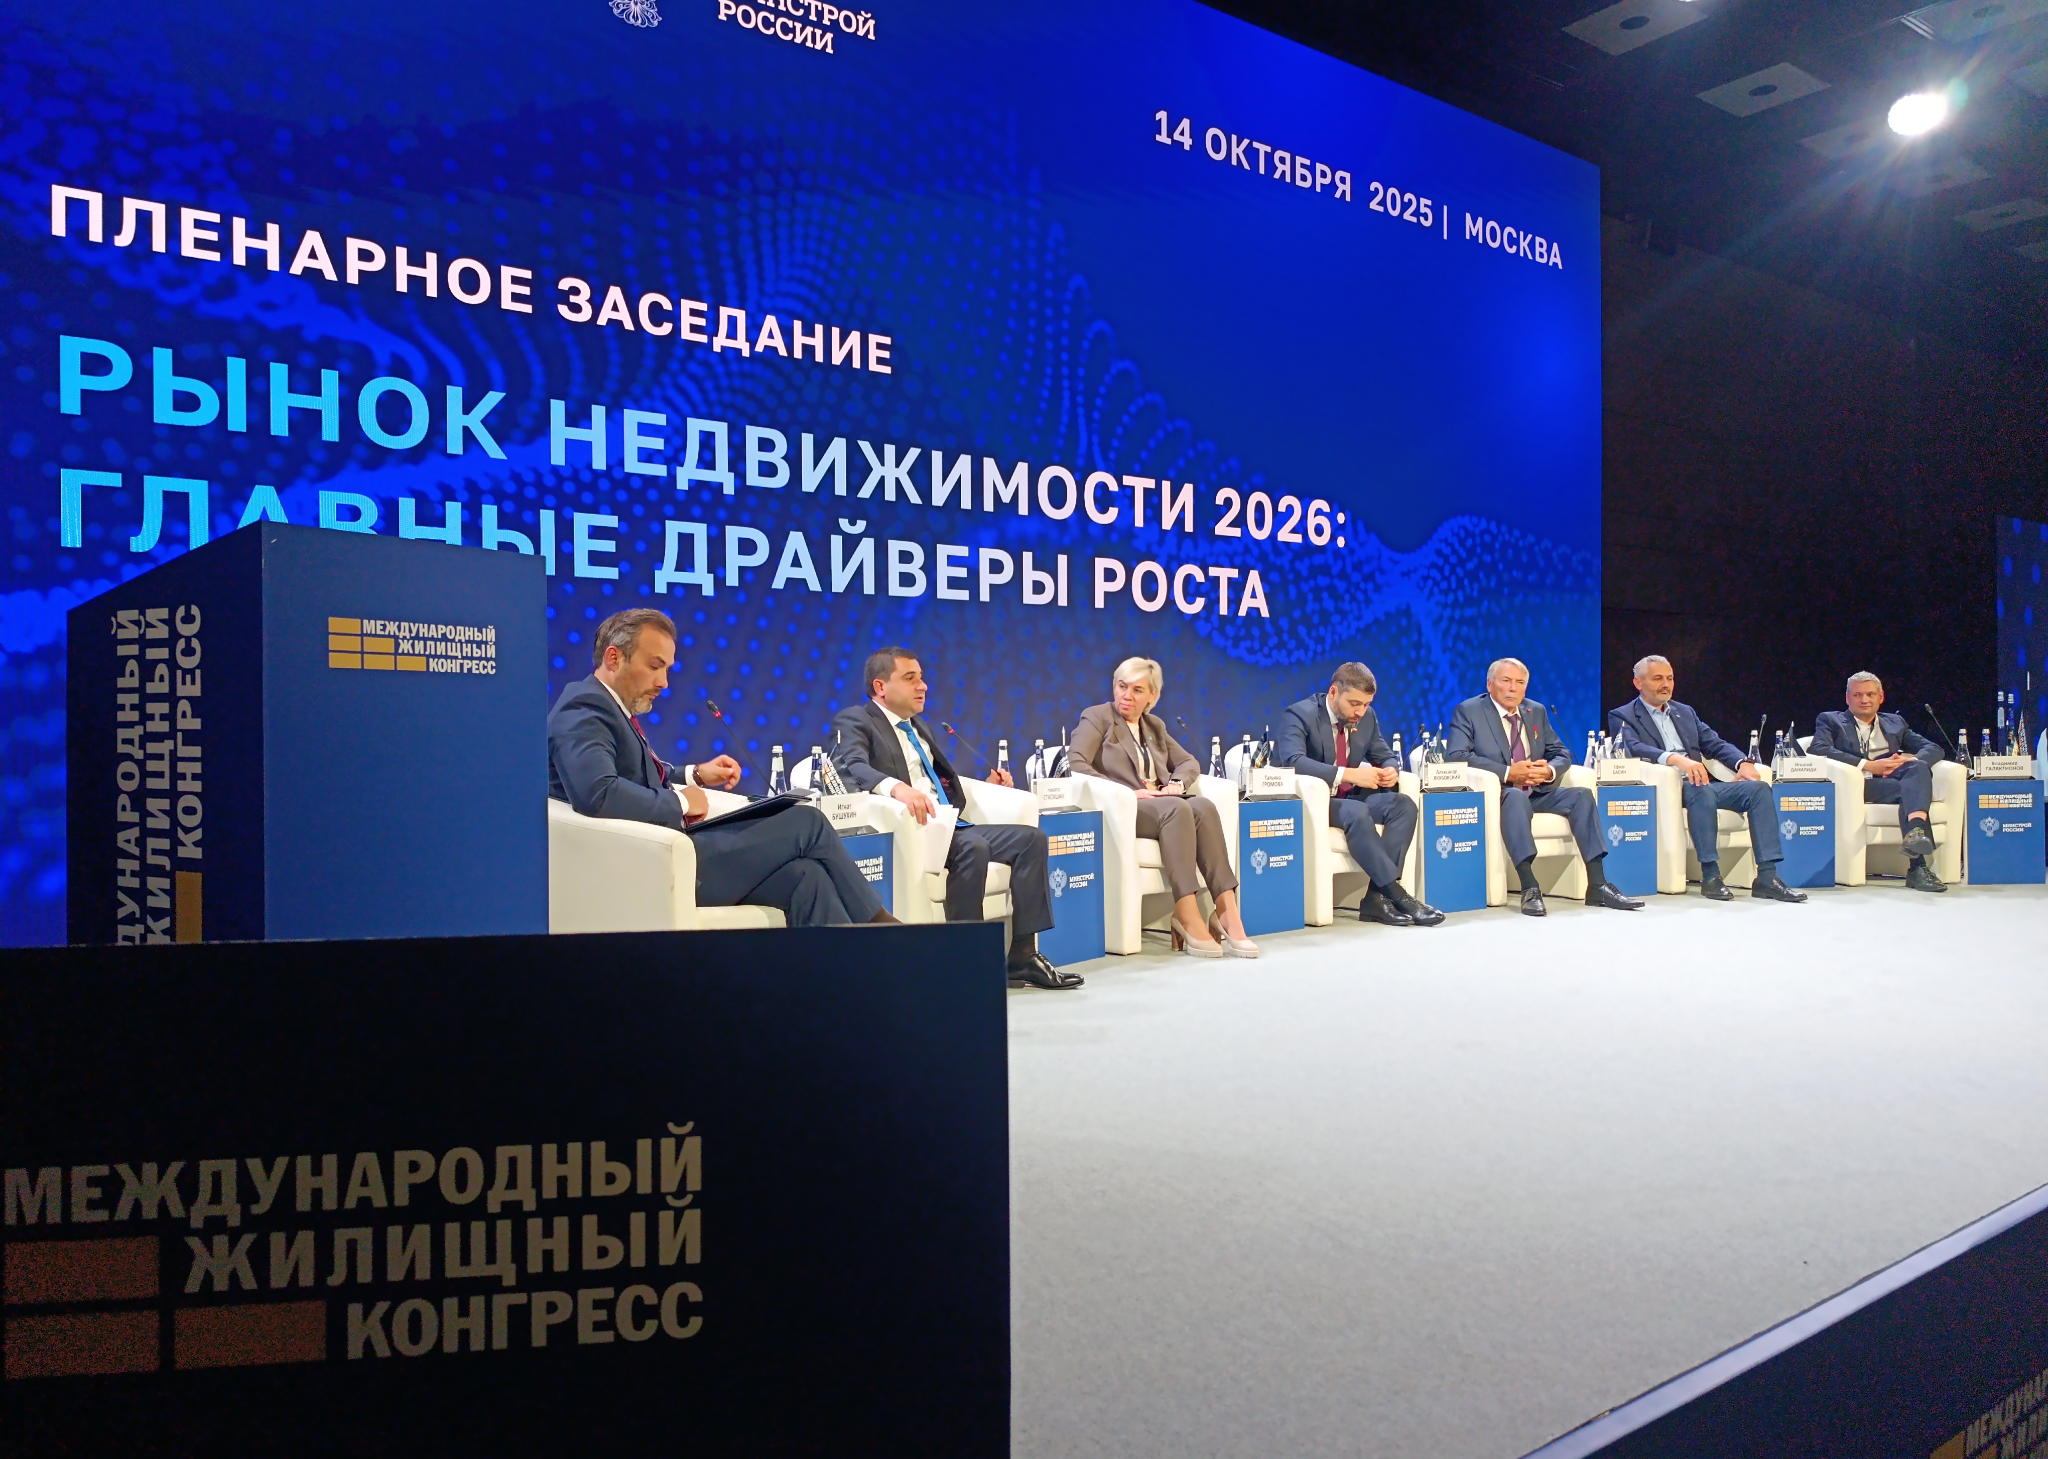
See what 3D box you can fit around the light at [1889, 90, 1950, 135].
[{"bbox_3d":[6.276,-4.323,9.563,0.360,0.280,0.340,0,0,-35],"label":"light"}]

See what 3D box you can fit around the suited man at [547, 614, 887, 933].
[{"bbox_3d":[-0.756,0.267,3.578,0.960,1.200,0.600,-1,0,20],"label":"suited man"}]

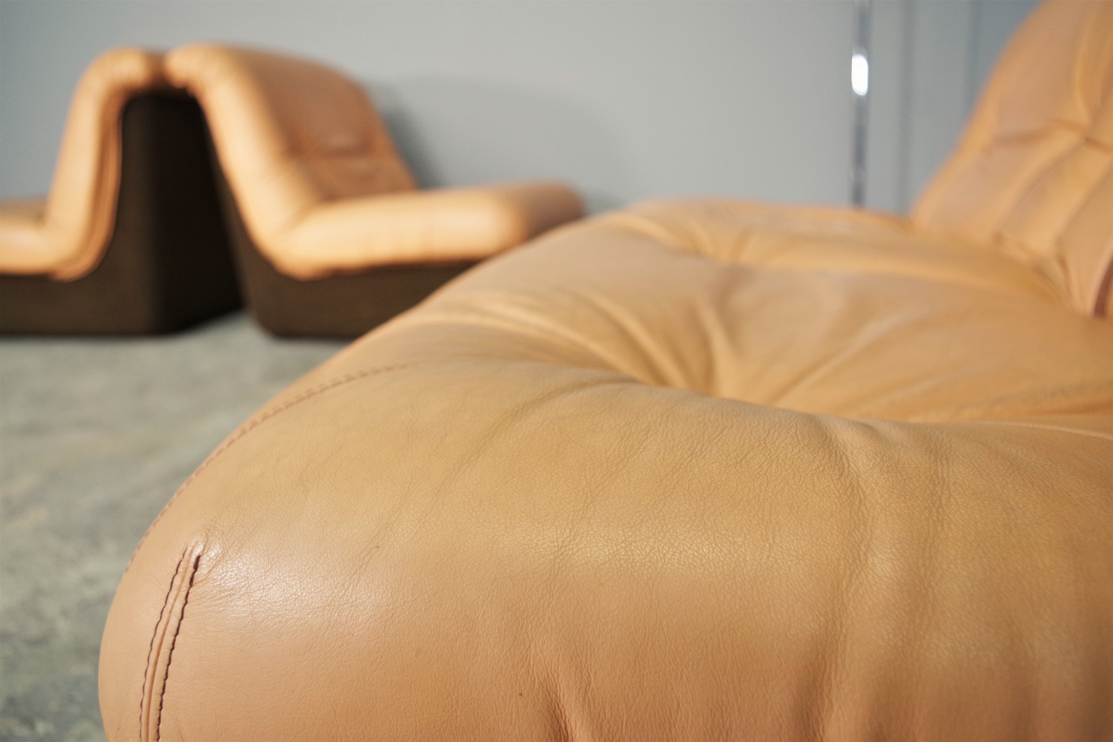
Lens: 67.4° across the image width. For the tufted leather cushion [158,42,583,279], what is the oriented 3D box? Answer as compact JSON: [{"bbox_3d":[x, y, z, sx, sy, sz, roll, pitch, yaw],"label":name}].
[{"bbox_3d":[-0.407,-0.567,2.259,0.900,0.560,0.720,2,15,13],"label":"tufted leather cushion"}]

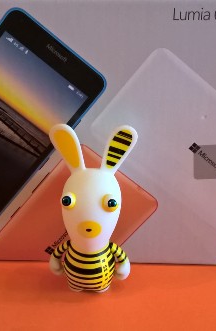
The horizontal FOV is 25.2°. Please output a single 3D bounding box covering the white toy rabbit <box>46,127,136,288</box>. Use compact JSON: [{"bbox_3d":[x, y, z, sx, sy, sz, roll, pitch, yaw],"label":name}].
[{"bbox_3d":[-0.008,0.022,0.253,0.045,0.092,0.033,3,23,6],"label":"white toy rabbit"}]

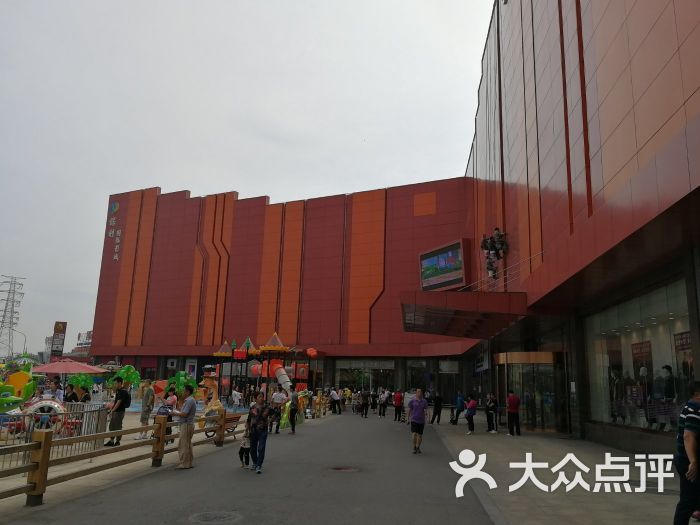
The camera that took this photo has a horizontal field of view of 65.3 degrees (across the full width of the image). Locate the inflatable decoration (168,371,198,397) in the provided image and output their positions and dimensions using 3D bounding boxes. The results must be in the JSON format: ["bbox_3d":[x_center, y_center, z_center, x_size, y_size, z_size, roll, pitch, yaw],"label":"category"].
[{"bbox_3d":[-9.190,6.990,29.601,1.750,2.153,1.750,6,-13,-16],"label":"inflatable decoration"}]

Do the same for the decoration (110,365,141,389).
[{"bbox_3d":[-12.031,6.608,28.777,1.750,2.341,1.750,7,-14,-21],"label":"decoration"}]

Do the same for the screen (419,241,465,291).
[{"bbox_3d":[7.510,0.405,43.582,0.600,3.400,5.150,3,-11,-30],"label":"screen"}]

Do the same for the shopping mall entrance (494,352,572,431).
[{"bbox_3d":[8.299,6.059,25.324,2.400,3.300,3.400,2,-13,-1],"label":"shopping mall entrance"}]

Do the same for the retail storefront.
[{"bbox_3d":[8.318,2.995,16.144,0.450,3.650,7.400,1,-13,6],"label":"retail storefront"}]

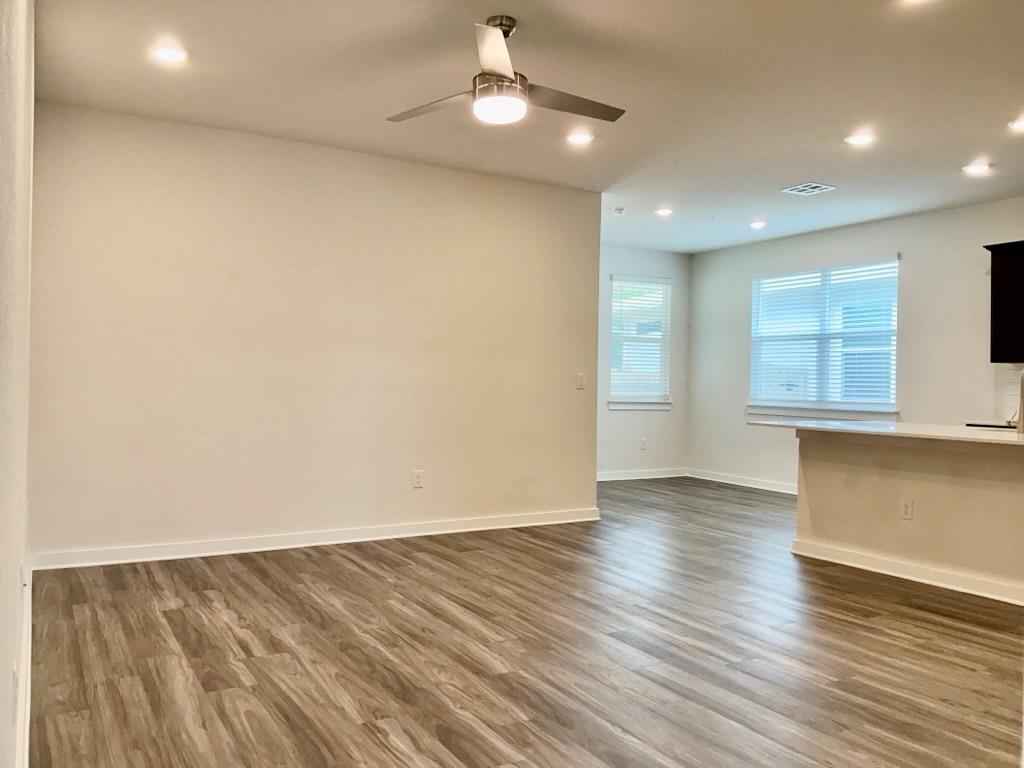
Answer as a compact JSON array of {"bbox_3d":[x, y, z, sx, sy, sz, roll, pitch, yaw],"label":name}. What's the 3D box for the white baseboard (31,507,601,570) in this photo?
[{"bbox_3d":[-1.031,1.066,5.717,4.123,0.110,0.020,1,0,-30],"label":"white baseboard"}]

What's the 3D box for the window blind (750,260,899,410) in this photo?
[{"bbox_3d":[3.170,-0.486,8.295,0.060,1.464,1.809,1,0,-30],"label":"window blind"}]

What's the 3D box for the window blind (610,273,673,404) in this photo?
[{"bbox_3d":[1.561,-0.527,9.612,0.918,1.506,0.060,1,0,-30],"label":"window blind"}]

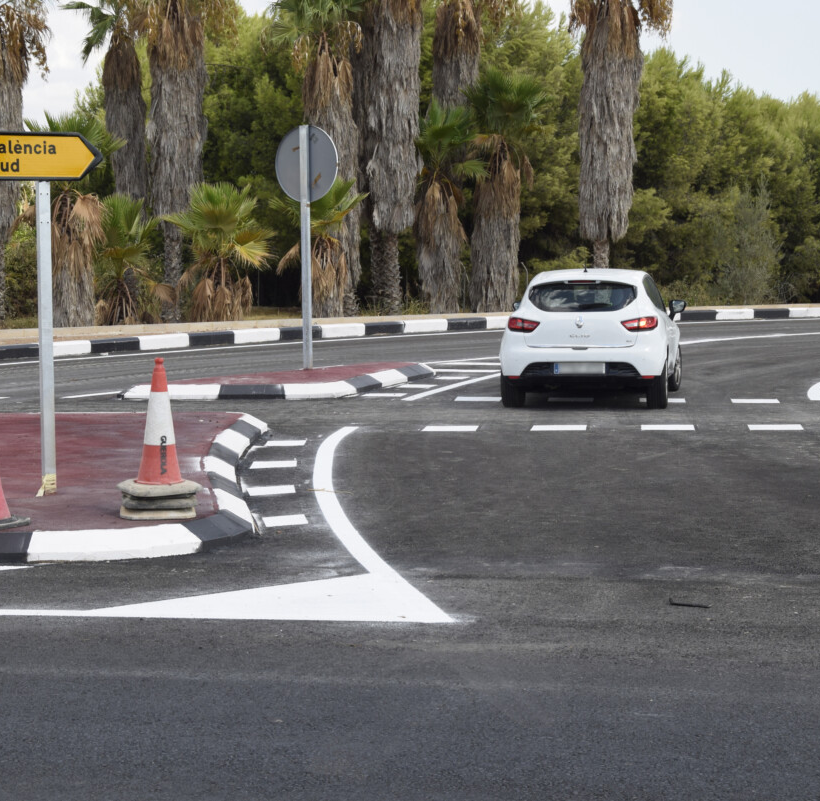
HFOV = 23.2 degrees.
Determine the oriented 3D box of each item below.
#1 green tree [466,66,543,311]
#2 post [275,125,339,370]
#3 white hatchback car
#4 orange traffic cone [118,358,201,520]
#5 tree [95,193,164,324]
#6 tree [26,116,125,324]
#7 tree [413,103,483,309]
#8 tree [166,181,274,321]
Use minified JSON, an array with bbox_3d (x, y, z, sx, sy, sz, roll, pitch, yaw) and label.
[{"bbox_3d":[2.129,-4.745,45.074,1.721,5.506,1.721,0,4,3],"label":"green tree"},{"bbox_3d":[-1.257,-1.846,24.330,0.910,2.987,0.110,2,5,32],"label":"post"},{"bbox_3d":[2.038,-0.744,21.765,1.800,1.445,4.060,1,4,10],"label":"white hatchback car"},{"bbox_3d":[-1.423,0.205,11.288,0.460,0.890,0.460,-1,4,-7],"label":"orange traffic cone"},{"bbox_3d":[-5.348,-2.708,38.203,1.359,2.515,1.359,-1,4,-8],"label":"tree"},{"bbox_3d":[-6.199,-3.338,36.852,1.812,3.977,1.812,-1,4,-9],"label":"tree"},{"bbox_3d":[0.884,-4.332,44.803,1.575,4.732,1.575,0,4,1],"label":"tree"},{"bbox_3d":[-3.759,-2.970,39.888,2.199,2.777,2.199,-1,4,-5],"label":"tree"}]

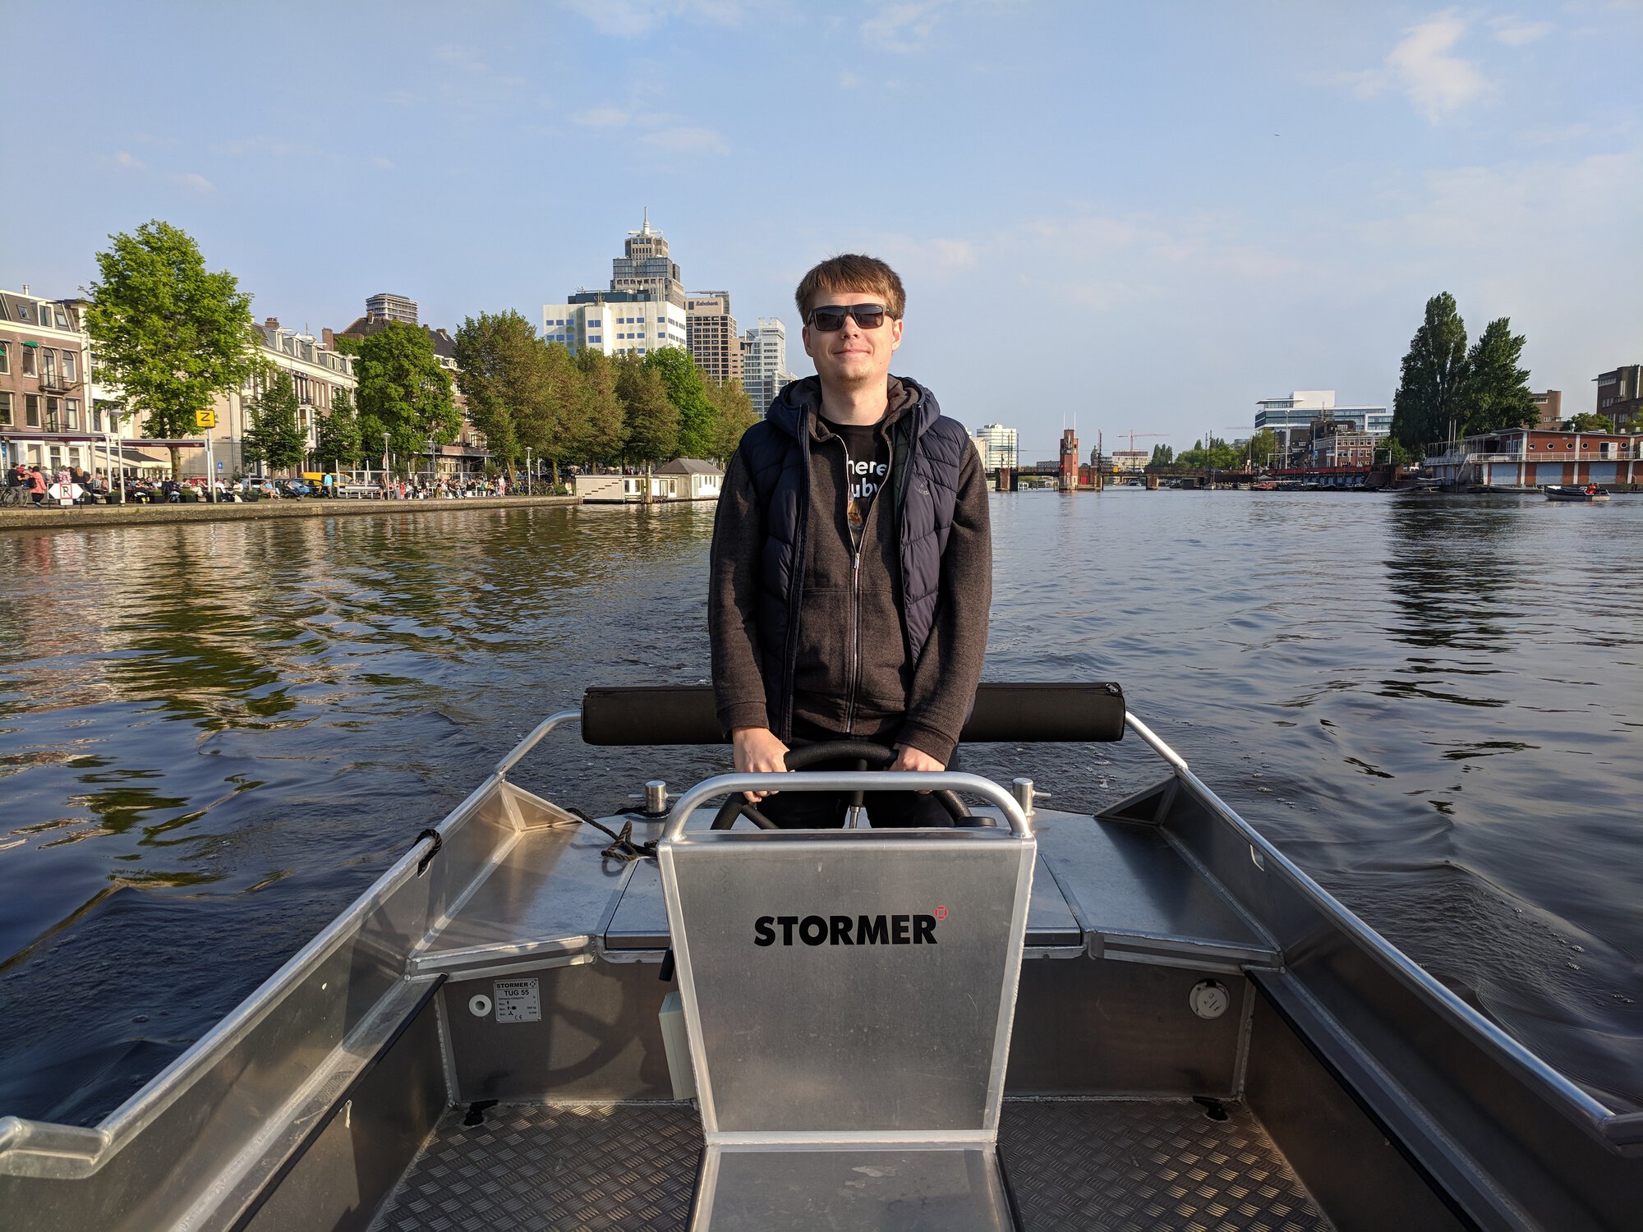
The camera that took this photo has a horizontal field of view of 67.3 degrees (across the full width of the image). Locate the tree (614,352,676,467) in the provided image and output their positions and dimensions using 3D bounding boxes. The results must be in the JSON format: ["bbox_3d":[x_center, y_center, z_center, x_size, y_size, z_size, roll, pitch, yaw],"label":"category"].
[{"bbox_3d":[-20.497,-22.488,144.437,7.800,16.198,7.800,0,6,0],"label":"tree"}]

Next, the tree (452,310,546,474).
[{"bbox_3d":[-29.727,-19.789,114.548,9.600,16.907,9.600,0,6,0],"label":"tree"}]

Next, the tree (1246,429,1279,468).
[{"bbox_3d":[101.183,-35.954,282.782,8.000,13.545,8.000,0,6,0],"label":"tree"}]

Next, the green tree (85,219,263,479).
[{"bbox_3d":[-37.148,-14.603,70.858,10.200,15.965,10.200,0,6,0],"label":"green tree"}]

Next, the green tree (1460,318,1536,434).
[{"bbox_3d":[99.859,-31.489,182.691,12.000,24.887,12.000,0,6,0],"label":"green tree"}]

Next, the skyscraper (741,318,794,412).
[{"bbox_3d":[-30.682,-119.757,694.264,27.000,94.406,25.000,-2,6,-17],"label":"skyscraper"}]

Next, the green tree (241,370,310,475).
[{"bbox_3d":[-38.126,-12.643,86.145,5.000,8.719,5.000,0,6,0],"label":"green tree"}]

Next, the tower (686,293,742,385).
[{"bbox_3d":[-71.540,-147.563,813.943,33.000,124.883,30.000,1,6,7],"label":"tower"}]

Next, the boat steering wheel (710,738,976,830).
[{"bbox_3d":[0.034,0.415,1.980,0.450,0.450,0.100,0,18,0],"label":"boat steering wheel"}]

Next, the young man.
[{"bbox_3d":[0.054,0.223,2.377,0.555,1.810,0.530,0,6,0],"label":"young man"}]

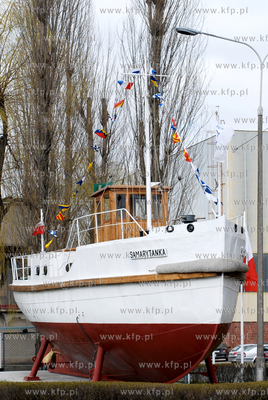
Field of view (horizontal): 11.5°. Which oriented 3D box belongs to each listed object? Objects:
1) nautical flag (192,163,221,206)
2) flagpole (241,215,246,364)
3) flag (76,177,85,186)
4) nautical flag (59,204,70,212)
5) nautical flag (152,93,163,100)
[{"bbox_3d":[1.949,-0.417,35.900,0.300,1.150,1.200,3,-6,-25],"label":"nautical flag"},{"bbox_3d":[3.861,3.361,47.000,0.080,5.900,0.080,1,-5,0],"label":"flagpole"},{"bbox_3d":[-1.765,-0.614,44.300,0.300,0.310,0.100,-1,-6,15],"label":"flag"},{"bbox_3d":[-2.304,0.282,44.266,0.414,0.282,0.070,0,-6,9],"label":"nautical flag"},{"bbox_3d":[0.710,-3.091,40.000,0.300,0.230,0.100,0,-5,10],"label":"nautical flag"}]

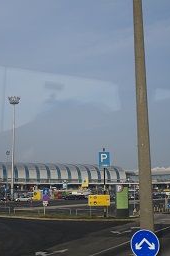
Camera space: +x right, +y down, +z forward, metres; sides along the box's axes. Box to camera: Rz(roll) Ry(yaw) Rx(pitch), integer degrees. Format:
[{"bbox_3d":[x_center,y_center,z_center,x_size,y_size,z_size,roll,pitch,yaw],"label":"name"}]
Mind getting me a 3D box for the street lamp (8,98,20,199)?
[{"bbox_3d":[-20.239,5.566,115.285,3.200,29.760,3.200,0,-9,0],"label":"street lamp"}]

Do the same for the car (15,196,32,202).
[{"bbox_3d":[-15.681,18.190,104.112,4.450,1.460,1.800,2,-9,-16],"label":"car"}]

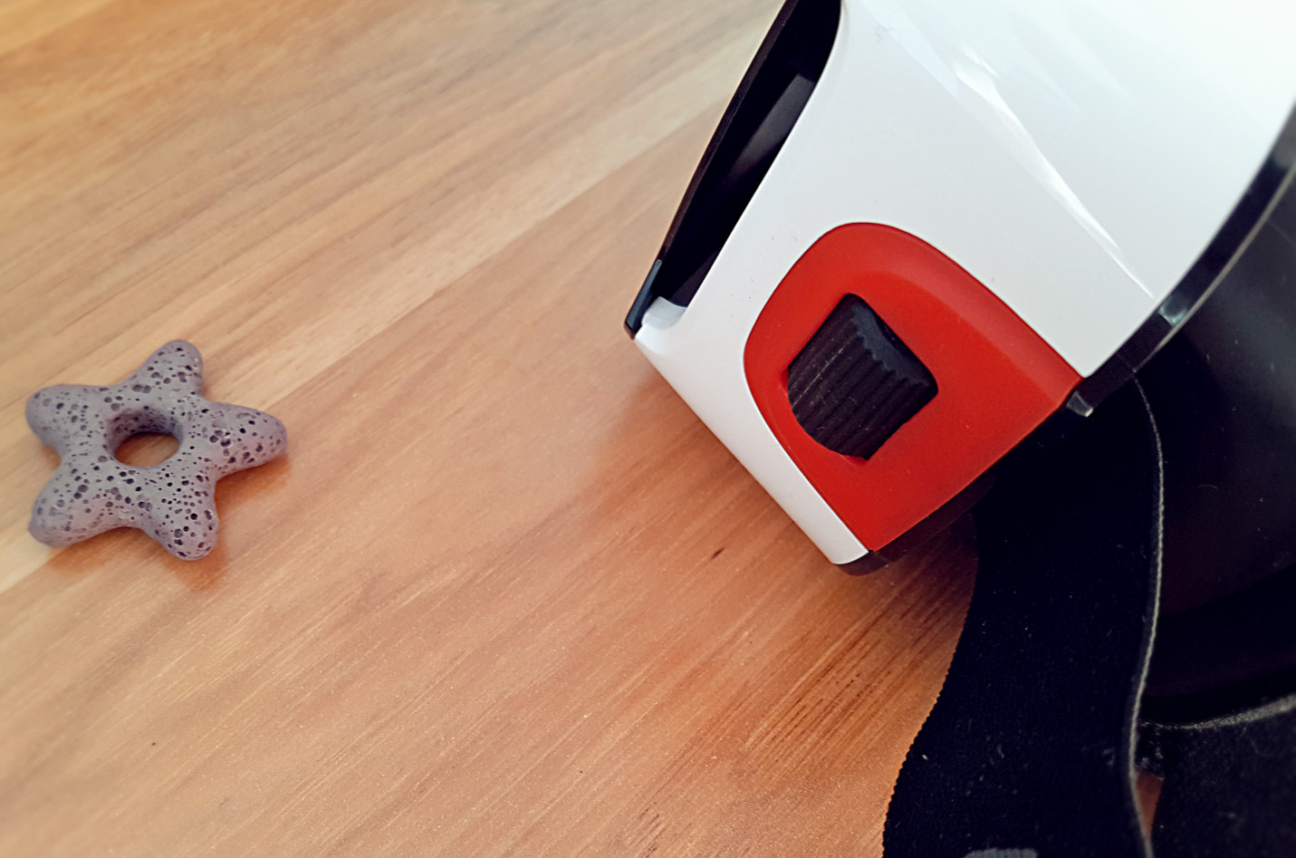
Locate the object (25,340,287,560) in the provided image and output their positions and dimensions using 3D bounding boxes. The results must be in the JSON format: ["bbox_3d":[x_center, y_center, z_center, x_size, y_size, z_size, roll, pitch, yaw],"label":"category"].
[{"bbox_3d":[-0.086,0.002,0.202,0.045,0.009,0.043,7,59,-3],"label":"object"}]

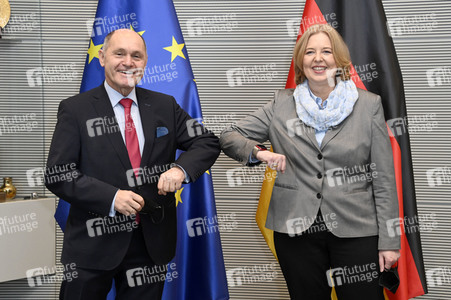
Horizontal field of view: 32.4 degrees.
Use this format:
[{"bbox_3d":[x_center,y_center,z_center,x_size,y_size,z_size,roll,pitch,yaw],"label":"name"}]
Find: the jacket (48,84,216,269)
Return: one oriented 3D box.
[{"bbox_3d":[-0.375,0.110,3.130,0.700,0.760,0.380,-2,5,-22],"label":"jacket"}]

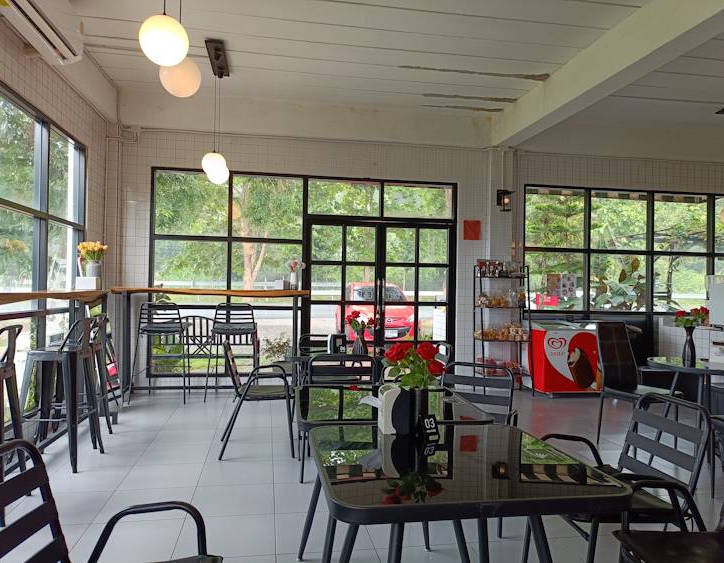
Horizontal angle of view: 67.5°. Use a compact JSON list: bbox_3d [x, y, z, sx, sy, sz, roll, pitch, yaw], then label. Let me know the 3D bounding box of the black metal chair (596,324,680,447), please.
[{"bbox_3d":[2.123,0.782,4.055,0.602,0.956,0.496,1,-1,-13],"label":"black metal chair"}]

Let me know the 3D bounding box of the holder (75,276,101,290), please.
[{"bbox_3d":[-2.291,0.020,4.549,0.162,0.111,0.153,1,-1,-10],"label":"holder"}]

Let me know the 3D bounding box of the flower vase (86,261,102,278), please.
[{"bbox_3d":[-2.274,-0.055,4.594,0.138,0.255,0.138,1,0,-10],"label":"flower vase"}]

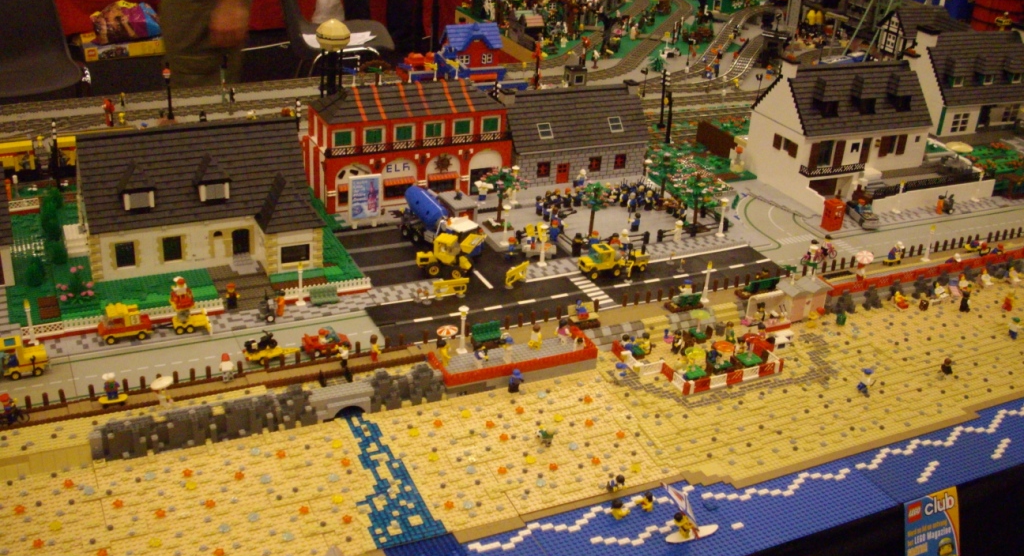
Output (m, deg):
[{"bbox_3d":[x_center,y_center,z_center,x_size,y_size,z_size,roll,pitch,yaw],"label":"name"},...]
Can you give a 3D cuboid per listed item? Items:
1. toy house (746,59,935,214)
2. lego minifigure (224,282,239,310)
[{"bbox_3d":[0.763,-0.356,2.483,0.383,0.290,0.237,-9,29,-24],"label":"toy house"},{"bbox_3d":[-0.461,0.029,1.801,0.024,0.041,0.015,-9,29,-24],"label":"lego minifigure"}]

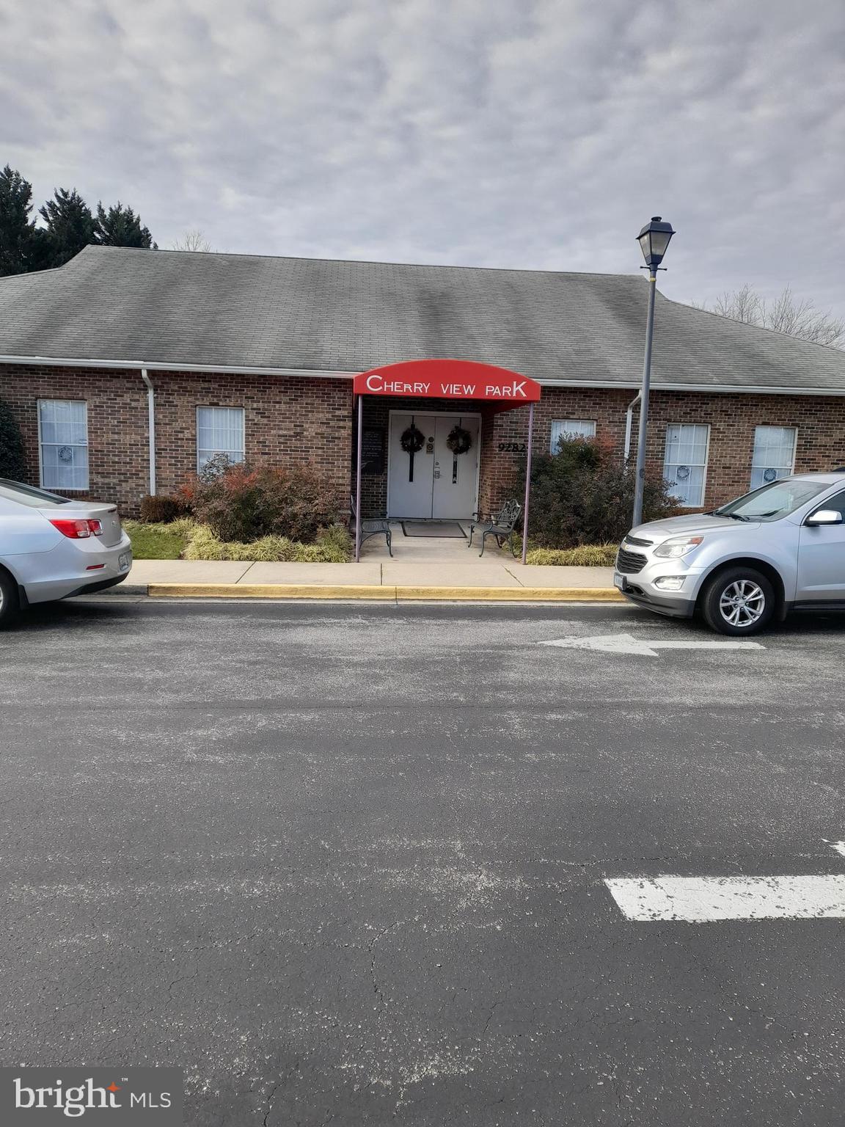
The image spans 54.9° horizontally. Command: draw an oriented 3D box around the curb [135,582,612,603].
[{"bbox_3d":[-0.352,0.360,10.204,6.050,0.140,0.210,1,7,-5],"label":"curb"}]

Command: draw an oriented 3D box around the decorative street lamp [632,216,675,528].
[{"bbox_3d":[3.390,-2.581,12.397,0.450,5.150,0.450,0,8,-11],"label":"decorative street lamp"}]

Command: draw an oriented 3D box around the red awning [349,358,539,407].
[{"bbox_3d":[0.218,-2.885,13.524,2.720,0.580,3.750,1,7,-5],"label":"red awning"}]

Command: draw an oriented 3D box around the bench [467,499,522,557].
[{"bbox_3d":[1.185,-0.613,13.283,0.630,0.870,1.230,1,7,-5],"label":"bench"}]

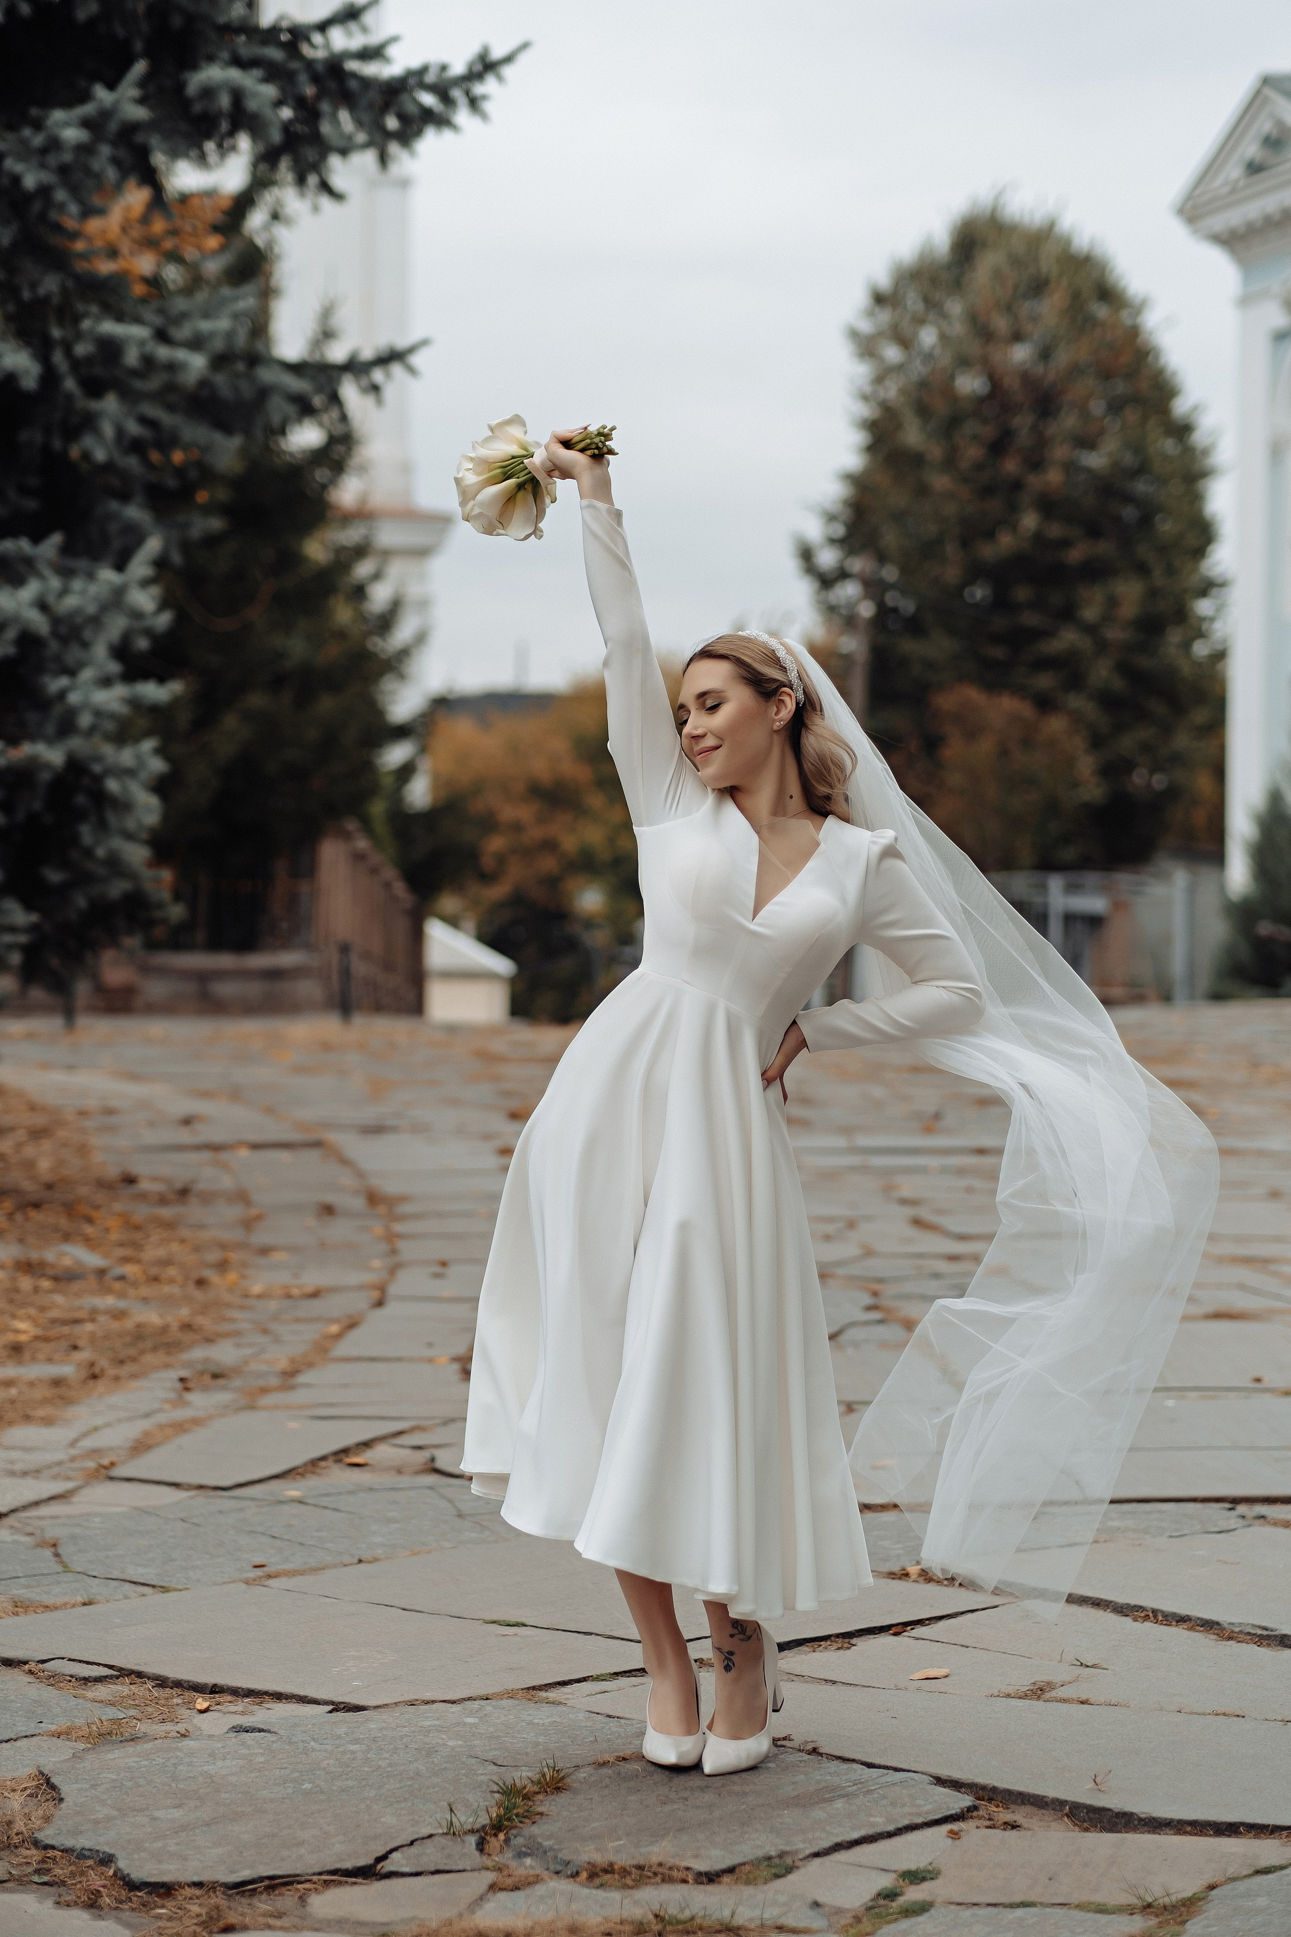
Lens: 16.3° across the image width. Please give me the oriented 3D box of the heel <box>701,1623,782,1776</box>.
[{"bbox_3d":[0.145,1.116,6.900,0.085,0.145,0.240,0,11,19],"label":"heel"}]

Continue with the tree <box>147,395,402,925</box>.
[{"bbox_3d":[-2.740,-2.260,33.000,2.300,4.900,2.300,0,1,0],"label":"tree"}]

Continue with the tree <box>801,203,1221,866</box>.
[{"bbox_3d":[3.400,-3.480,42.000,3.950,7.300,3.900,0,1,0],"label":"tree"}]

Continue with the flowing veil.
[{"bbox_3d":[0.560,0.240,7.080,0.670,1.500,0.550,0,1,0],"label":"flowing veil"}]

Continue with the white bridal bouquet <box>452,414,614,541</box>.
[{"bbox_3d":[-0.161,-0.749,6.880,0.260,0.190,0.190,-21,-8,22],"label":"white bridal bouquet"}]

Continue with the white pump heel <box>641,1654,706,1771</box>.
[{"bbox_3d":[0.044,1.133,6.900,0.085,0.140,0.240,0,4,0],"label":"white pump heel"}]

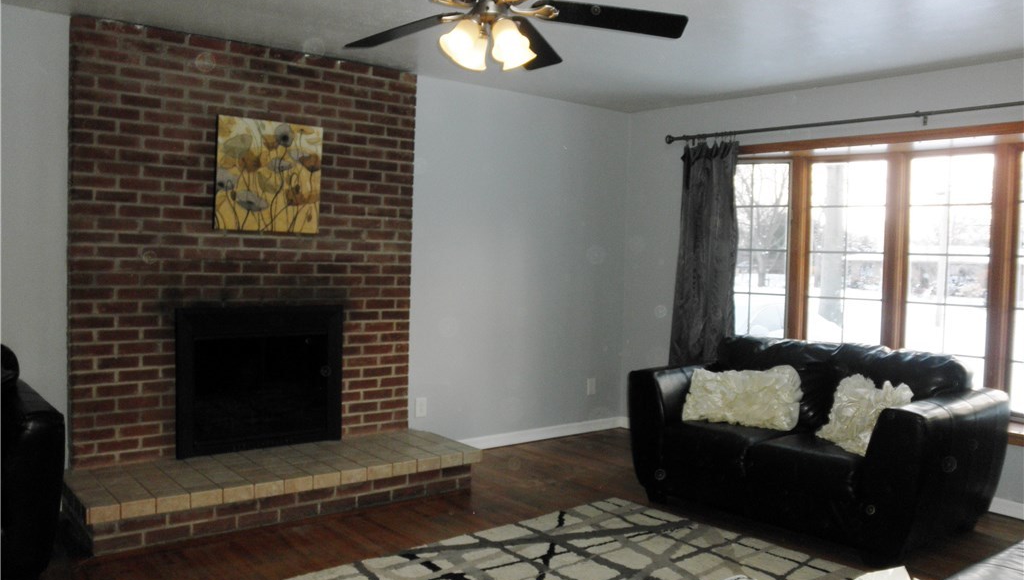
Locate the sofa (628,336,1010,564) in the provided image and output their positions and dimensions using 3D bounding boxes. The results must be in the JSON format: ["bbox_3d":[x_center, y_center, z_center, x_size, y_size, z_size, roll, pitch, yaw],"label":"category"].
[{"bbox_3d":[1.581,0.750,4.449,1.010,0.880,1.570,-1,4,-43],"label":"sofa"}]

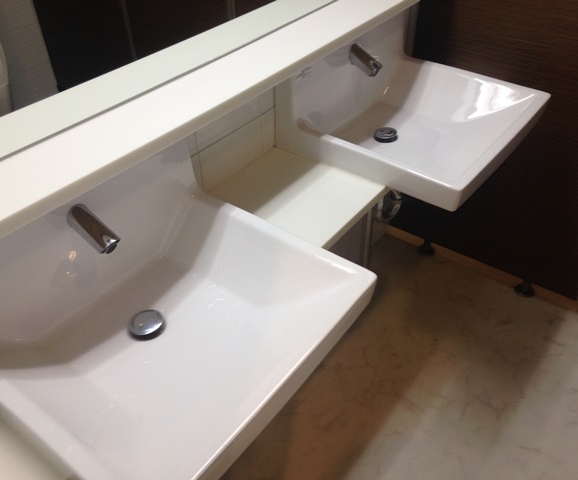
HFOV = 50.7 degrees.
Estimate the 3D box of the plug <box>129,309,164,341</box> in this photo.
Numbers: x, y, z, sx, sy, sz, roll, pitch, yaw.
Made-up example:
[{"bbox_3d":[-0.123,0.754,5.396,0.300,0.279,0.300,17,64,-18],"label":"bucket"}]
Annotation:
[{"bbox_3d":[-0.257,0.154,1.111,0.063,0.019,0.063,0,39,0],"label":"plug"}]

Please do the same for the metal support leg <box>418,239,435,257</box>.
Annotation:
[{"bbox_3d":[0.546,0.021,2.398,0.066,0.055,0.066,0,39,0],"label":"metal support leg"}]

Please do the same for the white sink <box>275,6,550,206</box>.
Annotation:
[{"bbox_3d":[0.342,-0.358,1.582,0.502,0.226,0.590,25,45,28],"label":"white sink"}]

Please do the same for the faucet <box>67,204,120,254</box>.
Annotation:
[{"bbox_3d":[-0.329,-0.015,1.044,0.099,0.073,0.042,25,45,28],"label":"faucet"}]

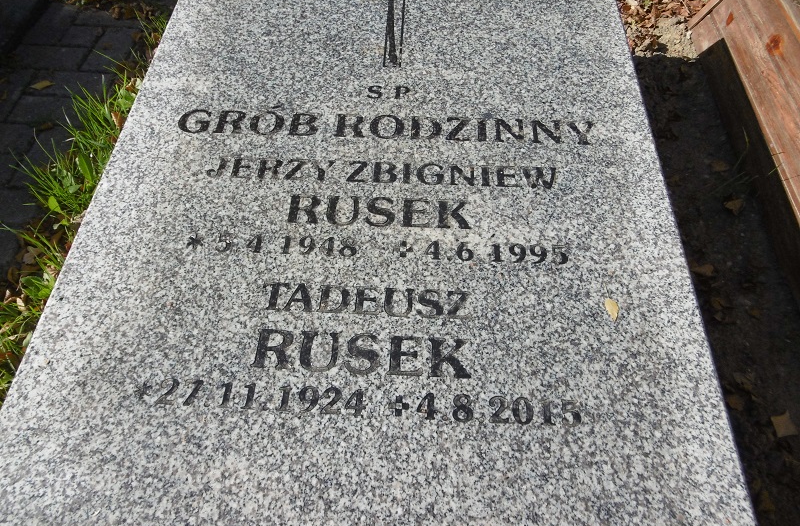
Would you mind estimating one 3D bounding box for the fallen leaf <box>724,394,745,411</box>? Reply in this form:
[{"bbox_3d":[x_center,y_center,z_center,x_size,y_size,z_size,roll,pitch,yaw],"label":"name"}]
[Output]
[{"bbox_3d":[0.586,0.243,0.966,0.027,0.010,0.029,7,56,3],"label":"fallen leaf"}]

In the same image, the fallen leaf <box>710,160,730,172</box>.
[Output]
[{"bbox_3d":[0.743,-0.226,1.294,0.044,0.010,0.031,-16,57,-12],"label":"fallen leaf"}]

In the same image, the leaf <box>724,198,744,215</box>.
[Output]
[{"bbox_3d":[0.741,-0.131,1.227,0.035,0.013,0.052,38,62,22],"label":"leaf"}]

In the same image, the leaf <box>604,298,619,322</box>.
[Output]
[{"bbox_3d":[0.273,0.060,0.712,0.015,0.005,0.032,-14,59,-9],"label":"leaf"}]

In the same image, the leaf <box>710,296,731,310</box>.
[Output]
[{"bbox_3d":[0.622,0.078,1.081,0.027,0.010,0.028,-12,57,-10],"label":"leaf"}]

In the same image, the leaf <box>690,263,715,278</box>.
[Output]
[{"bbox_3d":[0.614,0.017,1.121,0.049,0.012,0.029,-11,56,-9],"label":"leaf"}]

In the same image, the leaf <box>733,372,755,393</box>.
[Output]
[{"bbox_3d":[0.612,0.211,0.989,0.021,0.010,0.040,-31,62,-21],"label":"leaf"}]

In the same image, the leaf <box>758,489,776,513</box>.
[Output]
[{"bbox_3d":[0.575,0.376,0.874,0.026,0.010,0.032,-2,56,-3],"label":"leaf"}]

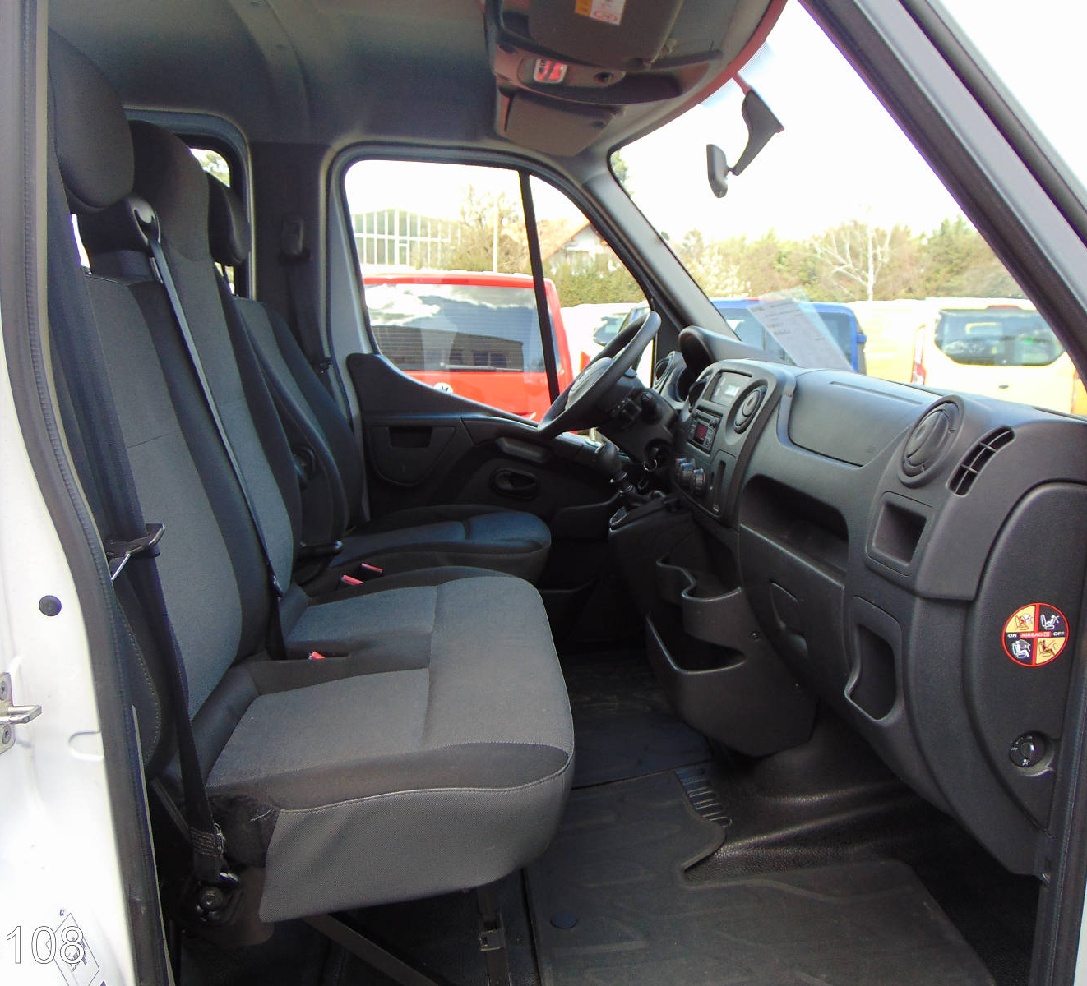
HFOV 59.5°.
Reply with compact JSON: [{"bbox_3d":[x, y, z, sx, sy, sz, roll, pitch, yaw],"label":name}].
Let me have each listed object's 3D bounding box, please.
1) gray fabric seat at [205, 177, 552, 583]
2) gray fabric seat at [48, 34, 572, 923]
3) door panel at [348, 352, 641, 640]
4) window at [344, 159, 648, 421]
[{"bbox_3d":[-0.401,-0.205,2.289,0.824,1.092,0.515,-1,10,-5],"label":"gray fabric seat"},{"bbox_3d":[-0.355,-0.074,1.519,0.742,1.107,0.968,-1,10,-5],"label":"gray fabric seat"},{"bbox_3d":[-0.116,0.026,2.751,0.865,0.855,0.124,-1,10,-5],"label":"door panel"},{"bbox_3d":[-0.102,-0.551,2.671,0.855,0.700,0.060,-1,16,-5],"label":"window"}]

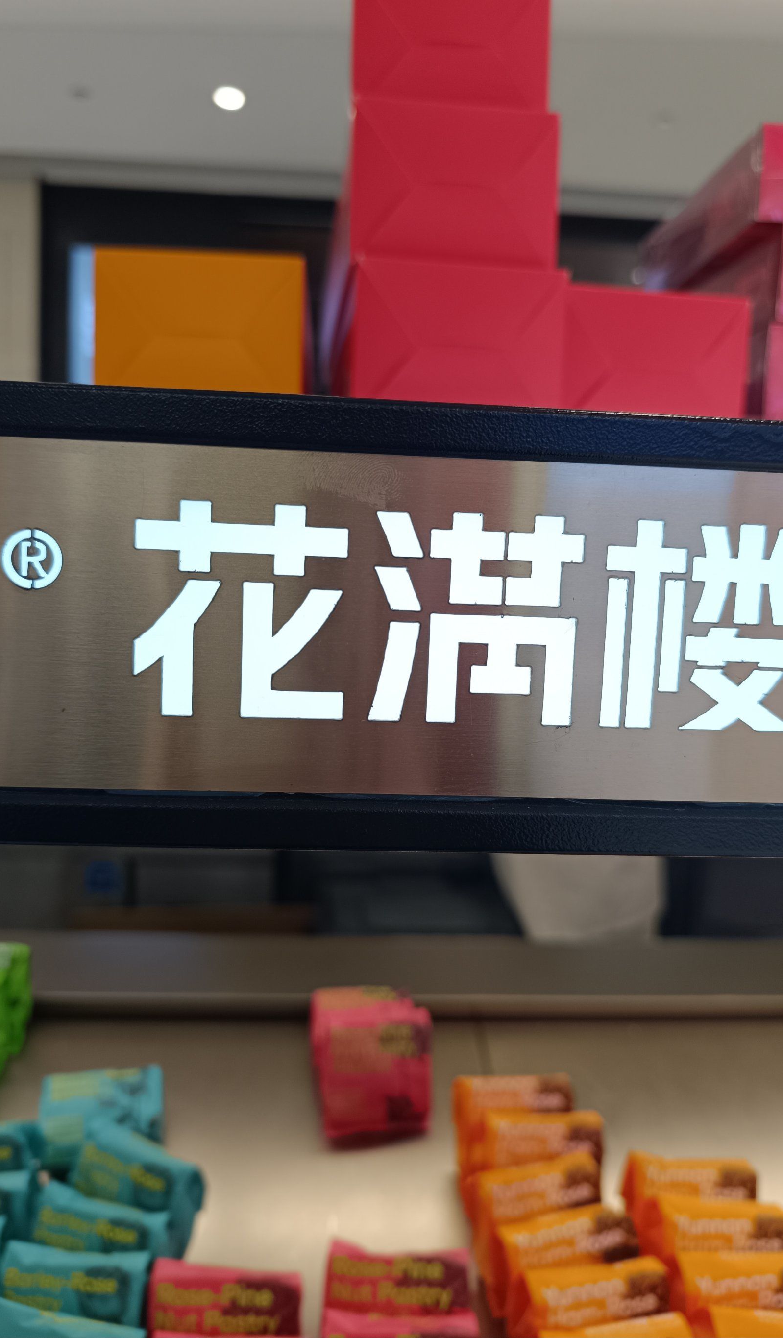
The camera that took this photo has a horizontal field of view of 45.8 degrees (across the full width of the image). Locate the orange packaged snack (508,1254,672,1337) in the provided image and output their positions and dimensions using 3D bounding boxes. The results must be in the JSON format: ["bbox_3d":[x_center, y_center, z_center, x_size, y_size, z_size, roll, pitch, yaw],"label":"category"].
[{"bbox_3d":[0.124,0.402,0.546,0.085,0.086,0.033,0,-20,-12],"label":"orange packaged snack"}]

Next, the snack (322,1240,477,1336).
[{"bbox_3d":[0.002,0.363,0.515,0.077,0.083,0.031,2,-4,-4],"label":"snack"}]

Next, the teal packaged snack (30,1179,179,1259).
[{"bbox_3d":[-0.166,0.353,0.543,0.077,0.083,0.031,6,-3,10],"label":"teal packaged snack"}]

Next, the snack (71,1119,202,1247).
[{"bbox_3d":[-0.161,0.345,0.584,0.077,0.083,0.031,13,0,22],"label":"snack"}]

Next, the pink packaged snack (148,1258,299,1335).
[{"bbox_3d":[-0.099,0.394,0.531,0.085,0.086,0.033,2,-19,1],"label":"pink packaged snack"}]

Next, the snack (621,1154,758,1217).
[{"bbox_3d":[0.208,0.383,0.631,0.085,0.086,0.033,2,-19,-1],"label":"snack"}]

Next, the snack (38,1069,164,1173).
[{"bbox_3d":[-0.216,0.348,0.688,0.090,0.086,0.033,0,-38,-11],"label":"snack"}]

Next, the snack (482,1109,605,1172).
[{"bbox_3d":[0.101,0.345,0.631,0.077,0.083,0.031,2,-4,-4],"label":"snack"}]

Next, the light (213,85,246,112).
[{"bbox_3d":[-0.517,-1.815,2.950,0.100,0.035,0.100,2,4,0],"label":"light"}]

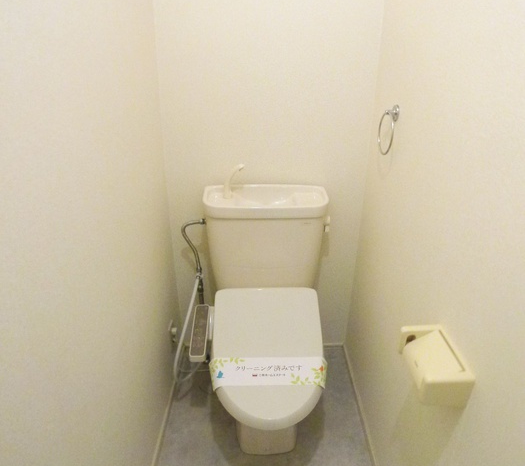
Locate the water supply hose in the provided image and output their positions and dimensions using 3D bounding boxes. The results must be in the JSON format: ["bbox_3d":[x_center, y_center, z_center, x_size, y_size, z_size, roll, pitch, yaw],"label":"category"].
[{"bbox_3d":[-0.290,0.290,1.488,0.143,0.663,0.245,0,25,0],"label":"water supply hose"}]

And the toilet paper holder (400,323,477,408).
[{"bbox_3d":[0.359,0.283,0.780,0.106,0.085,0.168,0,25,0],"label":"toilet paper holder"}]

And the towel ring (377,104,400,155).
[{"bbox_3d":[0.397,-0.322,1.140,0.043,0.155,0.143,0,25,0],"label":"towel ring"}]

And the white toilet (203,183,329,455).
[{"bbox_3d":[0.008,0.355,1.277,0.454,0.852,0.801,0,25,0],"label":"white toilet"}]

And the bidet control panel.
[{"bbox_3d":[-0.222,0.352,1.288,0.057,0.041,0.275,-2,25,-5],"label":"bidet control panel"}]

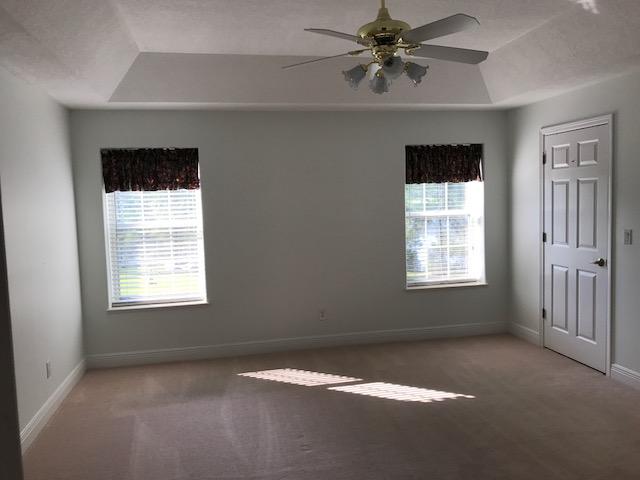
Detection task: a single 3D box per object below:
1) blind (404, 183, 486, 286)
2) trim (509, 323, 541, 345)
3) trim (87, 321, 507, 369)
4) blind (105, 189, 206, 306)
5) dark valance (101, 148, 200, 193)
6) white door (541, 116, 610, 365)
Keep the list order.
[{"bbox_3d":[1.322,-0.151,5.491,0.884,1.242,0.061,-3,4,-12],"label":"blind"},{"bbox_3d":[2.116,0.982,5.420,0.022,0.135,0.551,-3,4,-12],"label":"trim"},{"bbox_3d":[-0.053,1.059,5.247,4.344,0.135,0.022,-3,4,-12],"label":"trim"},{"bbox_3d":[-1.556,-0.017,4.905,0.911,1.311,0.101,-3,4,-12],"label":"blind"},{"bbox_3d":[-1.569,-0.657,4.838,0.881,0.397,0.081,-3,4,-12],"label":"dark valance"},{"bbox_3d":[2.279,0.032,4.617,0.101,2.139,0.957,-3,4,-12],"label":"white door"}]

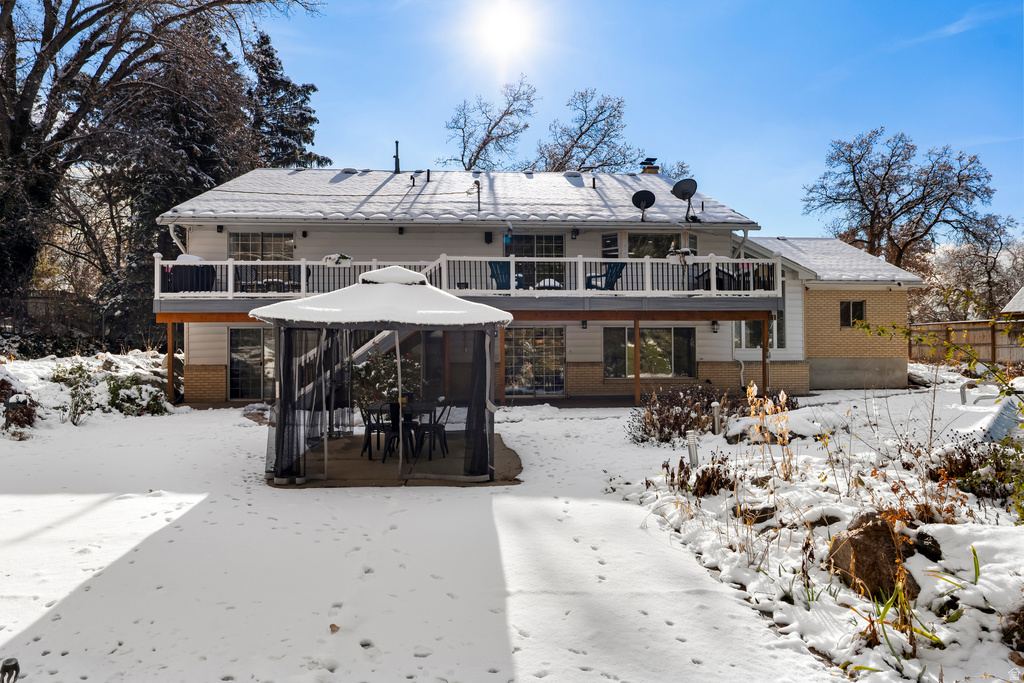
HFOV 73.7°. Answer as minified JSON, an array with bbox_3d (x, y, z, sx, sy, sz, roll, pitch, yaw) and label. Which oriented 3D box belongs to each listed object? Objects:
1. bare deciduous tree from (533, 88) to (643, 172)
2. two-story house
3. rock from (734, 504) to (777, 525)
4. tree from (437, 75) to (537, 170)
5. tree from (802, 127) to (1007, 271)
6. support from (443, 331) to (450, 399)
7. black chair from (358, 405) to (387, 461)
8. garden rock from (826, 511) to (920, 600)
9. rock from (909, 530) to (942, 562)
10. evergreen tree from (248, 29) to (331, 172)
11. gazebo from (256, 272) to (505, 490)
[{"bbox_3d":[4.400,-7.960,42.000,8.500,15.500,8.500,0,-1,0],"label":"bare deciduous tree"},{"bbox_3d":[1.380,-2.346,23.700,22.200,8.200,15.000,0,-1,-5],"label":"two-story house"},{"bbox_3d":[2.060,1.474,5.850,0.360,0.180,0.290,0,-1,11],"label":"rock"},{"bbox_3d":[-1.950,-8.128,42.000,8.000,16.000,8.000,0,-1,0],"label":"tree"},{"bbox_3d":[20.600,-5.707,36.000,11.000,12.000,10.500,0,-1,0],"label":"tree"},{"bbox_3d":[-1.660,0.560,17.400,0.140,2.150,0.140,0,-1,-5],"label":"support"},{"bbox_3d":[-2.040,1.262,10.150,0.480,0.850,0.450,0,-1,-4],"label":"black chair"},{"bbox_3d":[2.200,1.280,4.150,0.520,0.530,0.460,0,-1,17],"label":"garden rock"},{"bbox_3d":[2.700,1.315,4.450,0.220,0.200,0.220,0,-1,17],"label":"rock"},{"bbox_3d":[-14.400,-8.588,40.000,9.000,19.000,9.000,0,-1,0],"label":"evergreen tree"},{"bbox_3d":[-1.630,0.327,9.880,3.070,2.780,3.600,0,-1,-4],"label":"gazebo"}]

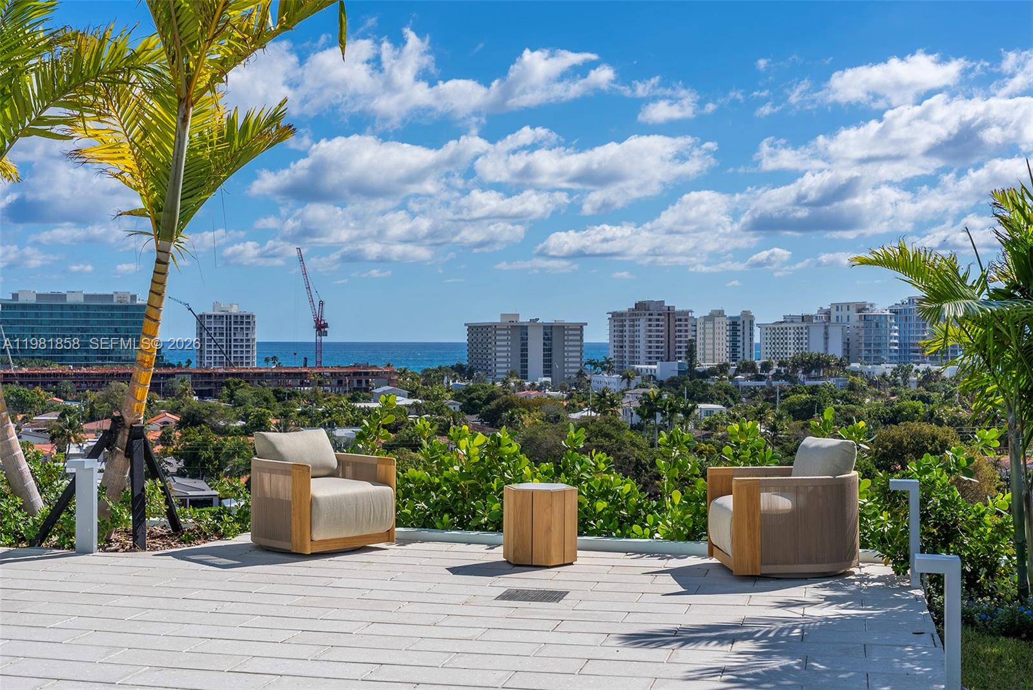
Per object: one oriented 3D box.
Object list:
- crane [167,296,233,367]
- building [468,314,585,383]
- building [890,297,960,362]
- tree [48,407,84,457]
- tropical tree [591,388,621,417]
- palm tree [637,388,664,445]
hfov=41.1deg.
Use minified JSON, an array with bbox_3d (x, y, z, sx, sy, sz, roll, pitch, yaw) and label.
[{"bbox_3d":[-128.266,0.316,580.000,36.000,41.066,6.000,0,0,0],"label":"crane"},{"bbox_3d":[4.393,2.941,731.823,51.000,38.000,49.000,0,0,-16],"label":"building"},{"bbox_3d":[224.025,-4.142,758.000,29.000,44.000,30.000,0,0,-18],"label":"building"},{"bbox_3d":[-77.730,16.748,238.000,6.000,11.328,6.000,0,0,0],"label":"tree"},{"bbox_3d":[20.808,15.654,320.000,7.000,12.000,7.000,0,0,0],"label":"tropical tree"},{"bbox_3d":[27.229,15.376,280.000,5.700,13.200,5.700,0,0,0],"label":"palm tree"}]

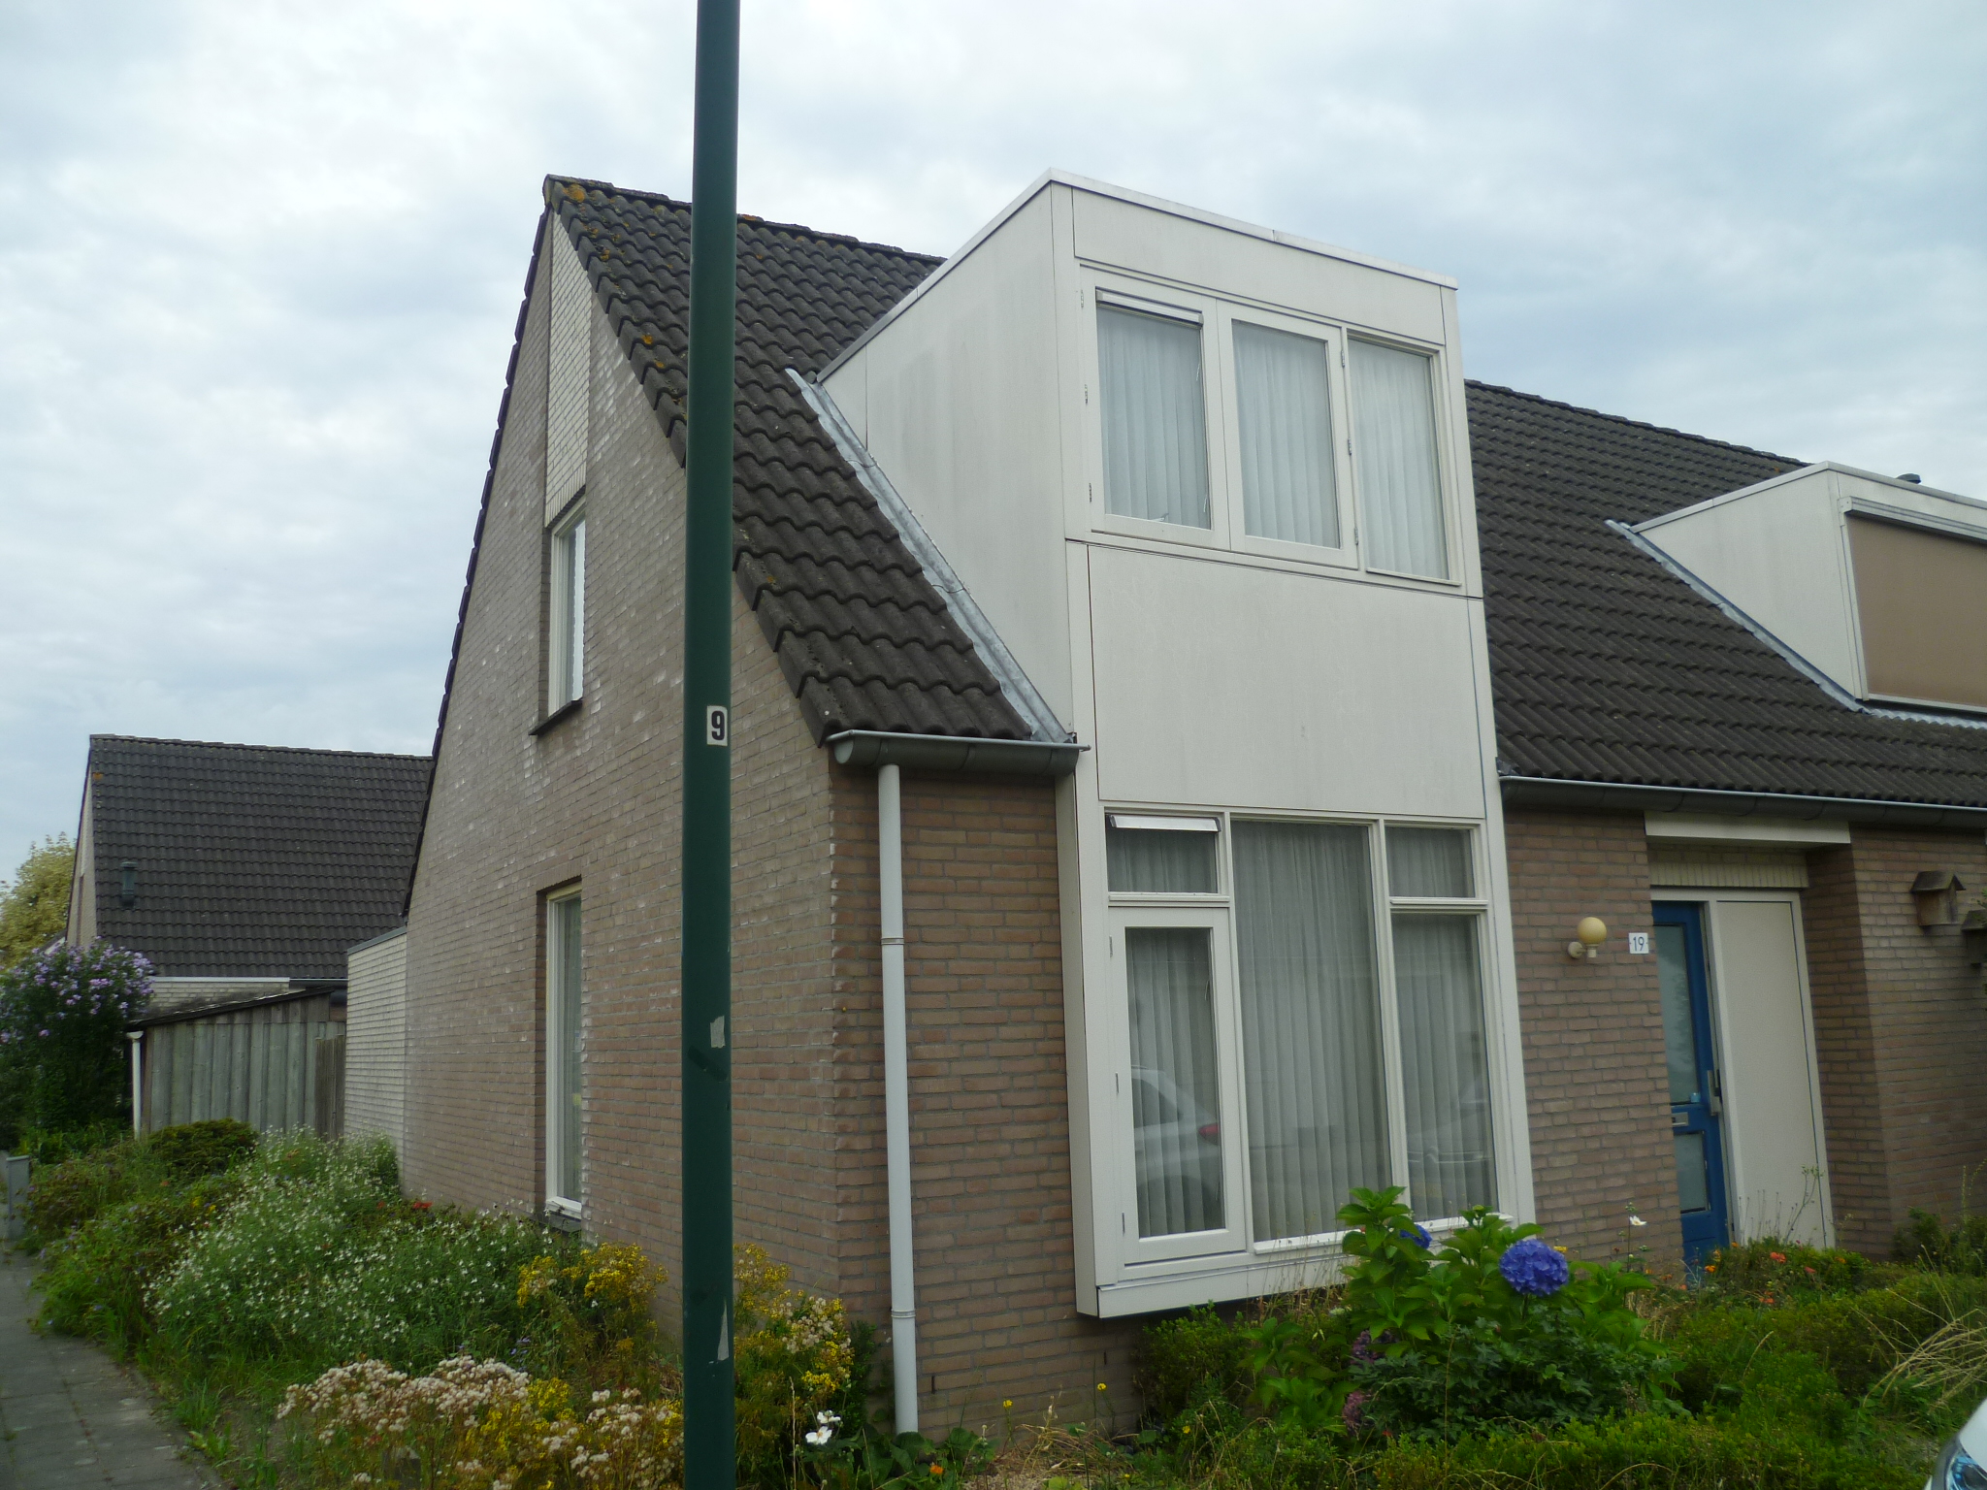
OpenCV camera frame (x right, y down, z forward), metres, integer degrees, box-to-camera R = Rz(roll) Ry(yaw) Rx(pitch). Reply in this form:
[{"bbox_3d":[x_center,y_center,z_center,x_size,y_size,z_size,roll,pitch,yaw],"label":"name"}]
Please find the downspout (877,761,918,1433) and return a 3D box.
[{"bbox_3d":[-0.354,1.287,5.955,0.080,2.473,0.080,4,-11,-29],"label":"downspout"}]

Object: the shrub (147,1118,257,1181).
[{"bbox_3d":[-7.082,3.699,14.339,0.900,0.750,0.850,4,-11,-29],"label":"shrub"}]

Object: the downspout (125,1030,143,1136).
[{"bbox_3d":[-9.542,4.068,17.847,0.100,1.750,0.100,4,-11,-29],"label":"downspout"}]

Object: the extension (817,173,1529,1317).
[{"bbox_3d":[0.765,0.132,8.145,2.405,4.710,2.445,4,-11,-29],"label":"extension"}]

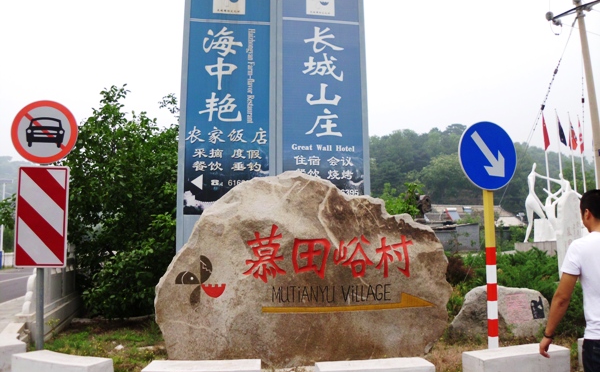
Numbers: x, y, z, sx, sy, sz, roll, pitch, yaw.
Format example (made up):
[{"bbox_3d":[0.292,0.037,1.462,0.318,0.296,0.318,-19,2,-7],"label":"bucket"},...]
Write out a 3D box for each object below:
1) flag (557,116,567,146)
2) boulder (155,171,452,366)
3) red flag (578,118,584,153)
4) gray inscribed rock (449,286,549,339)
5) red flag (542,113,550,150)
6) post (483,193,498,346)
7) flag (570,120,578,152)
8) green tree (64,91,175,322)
[{"bbox_3d":[9.915,-2.104,18.400,0.360,1.200,0.200,0,-6,0],"label":"flag"},{"bbox_3d":[0.042,0.982,5.850,3.350,2.200,1.000,-1,-6,12],"label":"boulder"},{"bbox_3d":[11.137,-1.998,19.200,0.260,1.350,0.200,0,-6,0],"label":"red flag"},{"bbox_3d":[2.919,1.851,7.100,1.320,0.740,0.600,-1,-6,5],"label":"gray inscribed rock"},{"bbox_3d":[9.143,-2.021,18.000,0.320,1.330,0.200,0,-6,0],"label":"red flag"},{"bbox_3d":[2.179,1.012,5.550,0.115,2.000,0.115,0,-6,0],"label":"post"},{"bbox_3d":[10.634,-1.956,18.800,0.330,1.250,0.200,0,-6,0],"label":"flag"},{"bbox_3d":[-3.403,0.294,9.200,2.500,4.300,2.400,0,-6,0],"label":"green tree"}]

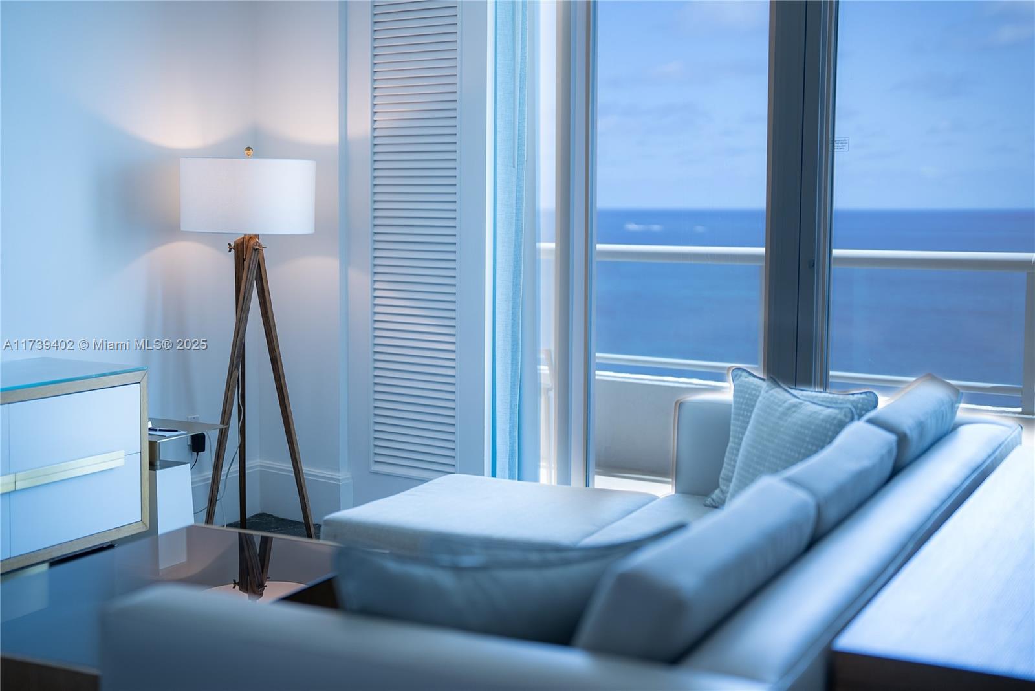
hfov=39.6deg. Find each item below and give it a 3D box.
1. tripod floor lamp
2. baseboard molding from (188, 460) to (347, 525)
[{"bbox_3d":[-0.988,0.012,5.325,0.505,1.476,0.490,-1,6,-11],"label":"tripod floor lamp"},{"bbox_3d":[-0.968,0.616,5.633,0.490,0.216,0.426,4,7,32],"label":"baseboard molding"}]

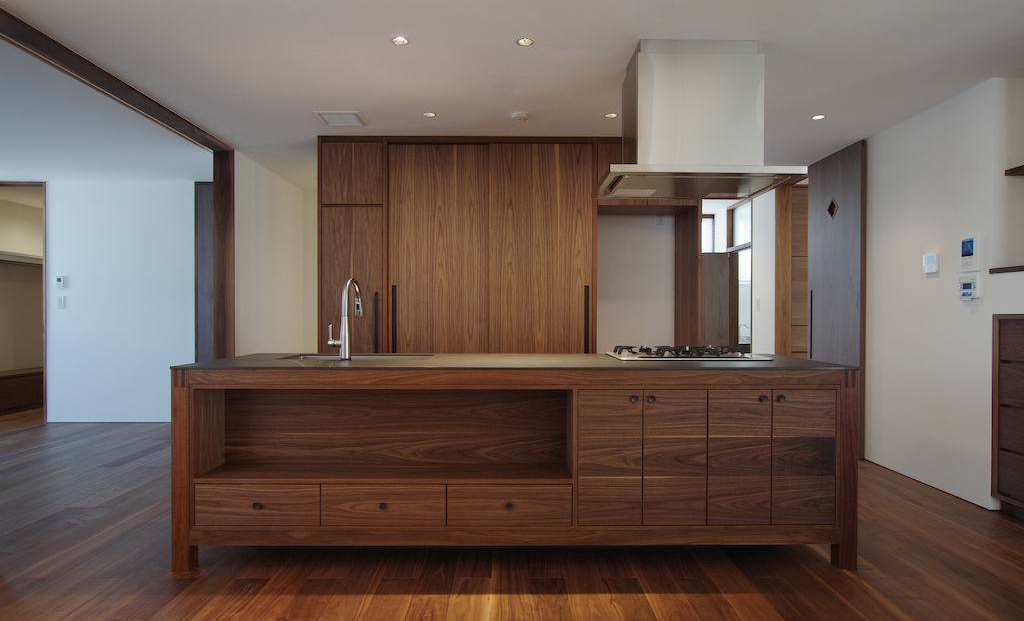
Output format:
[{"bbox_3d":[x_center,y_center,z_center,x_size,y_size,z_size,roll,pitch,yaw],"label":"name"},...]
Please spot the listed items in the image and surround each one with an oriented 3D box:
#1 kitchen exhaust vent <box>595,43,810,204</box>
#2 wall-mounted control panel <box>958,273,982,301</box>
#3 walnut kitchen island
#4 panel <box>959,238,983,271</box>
[{"bbox_3d":[0.900,-0.961,3.030,0.900,0.680,0.625,0,0,0],"label":"kitchen exhaust vent"},{"bbox_3d":[2.645,-0.128,3.455,0.030,0.137,0.133,0,0,0],"label":"wall-mounted control panel"},{"bbox_3d":[0.014,0.671,2.943,2.900,0.860,0.855,0,0,0],"label":"walnut kitchen island"},{"bbox_3d":[2.647,-0.317,3.450,0.028,0.189,0.125,0,0,0],"label":"panel"}]

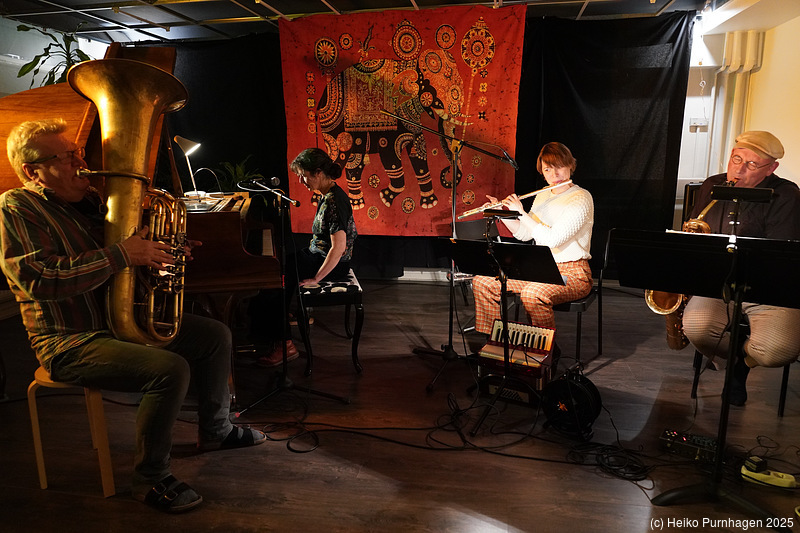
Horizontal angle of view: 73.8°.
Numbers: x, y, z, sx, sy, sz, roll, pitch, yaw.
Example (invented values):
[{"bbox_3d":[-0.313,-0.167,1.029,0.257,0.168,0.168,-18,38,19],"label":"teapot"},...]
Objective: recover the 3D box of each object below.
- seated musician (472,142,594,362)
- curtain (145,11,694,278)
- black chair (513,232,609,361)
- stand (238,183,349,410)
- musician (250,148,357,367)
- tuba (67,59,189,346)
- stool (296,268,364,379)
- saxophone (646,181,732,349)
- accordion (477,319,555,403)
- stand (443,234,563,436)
[{"bbox_3d":[0.850,-0.064,3.225,0.800,1.340,0.580,-8,13,-40],"label":"seated musician"},{"bbox_3d":[-0.100,-1.087,5.293,5.300,2.420,0.150,2,10,11],"label":"curtain"},{"bbox_3d":[1.030,0.169,3.377,0.470,0.830,0.520,8,12,38],"label":"black chair"},{"bbox_3d":[-0.540,0.125,2.710,0.540,1.140,0.540,3,10,17],"label":"stand"},{"bbox_3d":[-0.580,-0.070,3.316,0.680,1.320,0.500,-1,10,-9],"label":"musician"},{"bbox_3d":[-0.965,-0.205,1.974,0.430,1.030,0.420,5,10,-1],"label":"tuba"},{"bbox_3d":[-0.440,0.335,3.385,0.370,0.500,0.670,-1,10,-9],"label":"stool"},{"bbox_3d":[1.360,-0.001,2.496,0.380,0.800,0.200,10,4,-43],"label":"saxophone"},{"bbox_3d":[0.590,0.490,2.772,0.360,0.400,0.210,6,11,30],"label":"accordion"},{"bbox_3d":[0.490,0.290,2.545,0.520,0.870,0.500,6,11,31],"label":"stand"}]

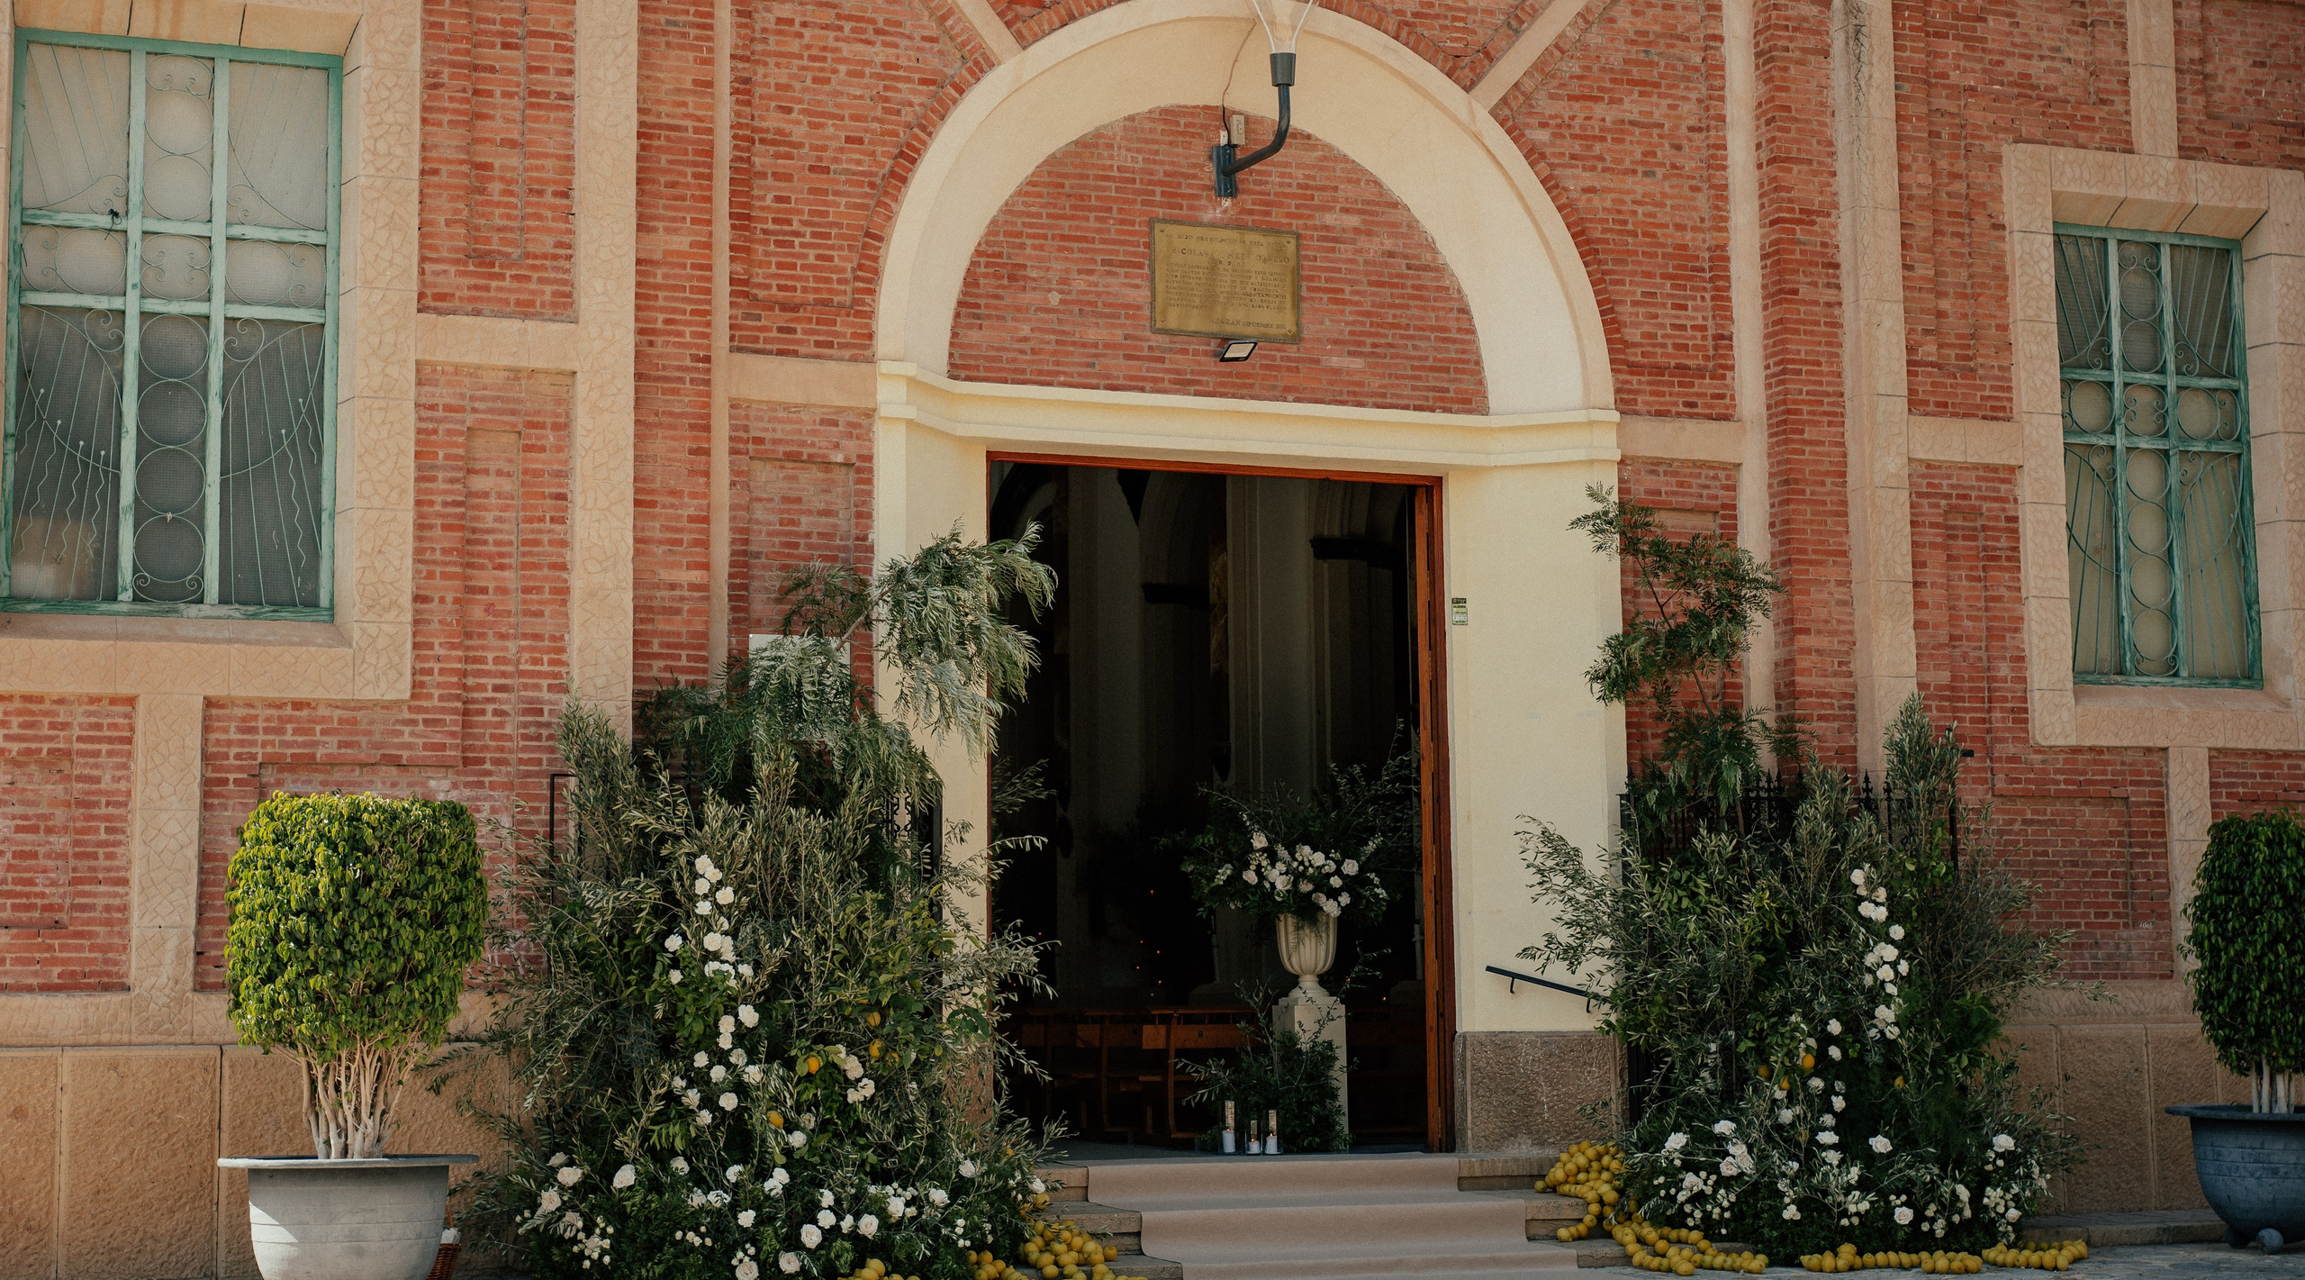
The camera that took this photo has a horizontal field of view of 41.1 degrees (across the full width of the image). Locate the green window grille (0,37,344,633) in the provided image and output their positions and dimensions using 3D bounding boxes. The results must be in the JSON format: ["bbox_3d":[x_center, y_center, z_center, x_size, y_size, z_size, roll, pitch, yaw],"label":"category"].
[{"bbox_3d":[-4.666,-1.493,14.695,1.499,2.785,0.080,2,-7,-21],"label":"green window grille"}]

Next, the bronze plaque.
[{"bbox_3d":[0.424,-1.994,17.060,0.896,0.638,0.040,2,-7,-21],"label":"bronze plaque"}]

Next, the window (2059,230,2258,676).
[{"bbox_3d":[6.125,-1.123,18.817,1.514,2.808,0.080,2,-7,-21],"label":"window"}]

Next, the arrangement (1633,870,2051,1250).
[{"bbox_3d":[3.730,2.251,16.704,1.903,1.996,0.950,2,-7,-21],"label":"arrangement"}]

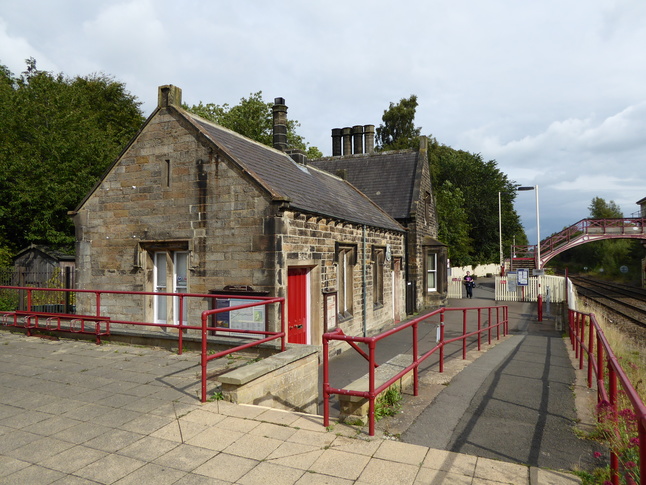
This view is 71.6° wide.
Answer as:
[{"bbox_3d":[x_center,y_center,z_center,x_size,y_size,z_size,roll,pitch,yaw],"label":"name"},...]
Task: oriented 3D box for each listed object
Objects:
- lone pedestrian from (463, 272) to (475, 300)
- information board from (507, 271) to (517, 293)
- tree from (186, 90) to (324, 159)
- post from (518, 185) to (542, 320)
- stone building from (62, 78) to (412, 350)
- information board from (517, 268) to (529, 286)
[{"bbox_3d":[8.700,2.513,26.563,0.600,1.630,0.400,-1,-2,21],"label":"lone pedestrian"},{"bbox_3d":[10.447,2.191,24.756,0.580,1.130,0.070,-1,-2,23],"label":"information board"},{"bbox_3d":[-5.320,-3.708,32.896,10.500,14.680,10.500,-1,-2,23],"label":"tree"},{"bbox_3d":[8.034,0.412,17.322,0.800,5.210,0.260,-1,-2,23],"label":"post"},{"bbox_3d":[-1.171,-0.504,14.672,5.700,6.980,11.500,-1,-2,23],"label":"stone building"},{"bbox_3d":[10.990,1.924,24.604,0.690,0.990,0.080,-1,-2,23],"label":"information board"}]

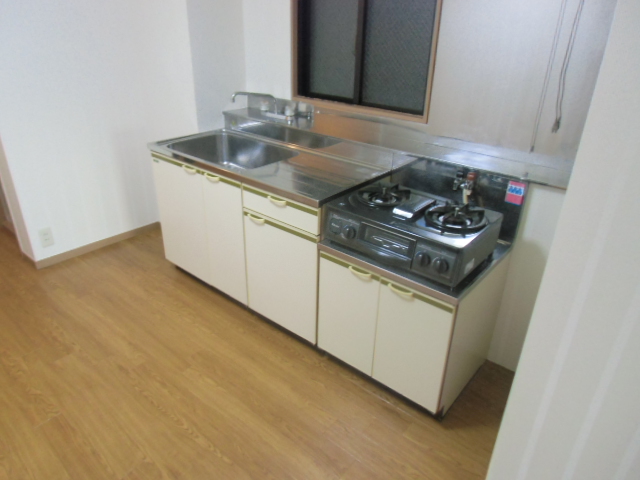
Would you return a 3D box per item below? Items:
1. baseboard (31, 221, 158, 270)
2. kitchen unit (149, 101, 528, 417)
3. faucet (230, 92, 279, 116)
[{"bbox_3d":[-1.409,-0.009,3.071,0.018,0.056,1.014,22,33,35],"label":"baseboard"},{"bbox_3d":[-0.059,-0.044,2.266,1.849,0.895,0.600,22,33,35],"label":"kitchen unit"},{"bbox_3d":[-0.377,-0.805,2.620,0.270,0.120,0.050,8,27,13],"label":"faucet"}]

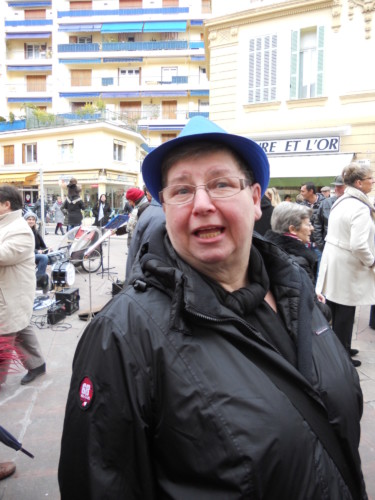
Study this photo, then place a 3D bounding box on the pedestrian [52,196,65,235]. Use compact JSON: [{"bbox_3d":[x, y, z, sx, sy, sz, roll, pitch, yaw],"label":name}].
[{"bbox_3d":[-5.526,-1.463,16.846,0.420,1.680,0.480,6,8,41],"label":"pedestrian"}]

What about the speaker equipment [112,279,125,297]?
[{"bbox_3d":[-1.017,0.607,6.150,0.240,0.290,0.320,4,8,26],"label":"speaker equipment"}]

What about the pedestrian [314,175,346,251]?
[{"bbox_3d":[1.936,-0.076,5.115,0.550,1.760,0.380,1,7,6],"label":"pedestrian"}]

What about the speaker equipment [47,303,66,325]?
[{"bbox_3d":[-1.586,0.763,4.674,0.125,0.180,0.300,2,7,13],"label":"speaker equipment"}]

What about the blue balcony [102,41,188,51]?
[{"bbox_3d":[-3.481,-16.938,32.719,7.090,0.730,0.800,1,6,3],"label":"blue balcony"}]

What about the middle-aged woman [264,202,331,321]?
[{"bbox_3d":[0.639,0.427,2.362,0.380,1.420,0.470,-1,7,-13],"label":"middle-aged woman"}]

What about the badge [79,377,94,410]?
[{"bbox_3d":[-0.192,0.272,0.740,0.008,0.066,0.062,-7,10,-43],"label":"badge"}]

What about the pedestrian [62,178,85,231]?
[{"bbox_3d":[-3.379,-1.080,11.755,0.520,2.120,0.420,1,6,6],"label":"pedestrian"}]

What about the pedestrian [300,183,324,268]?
[{"bbox_3d":[1.749,-0.101,5.613,0.520,1.730,0.360,5,9,33],"label":"pedestrian"}]

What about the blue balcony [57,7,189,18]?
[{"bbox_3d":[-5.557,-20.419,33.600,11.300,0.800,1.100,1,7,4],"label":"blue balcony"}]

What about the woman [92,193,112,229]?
[{"bbox_3d":[-2.726,-0.942,12.575,0.550,1.680,0.360,1,6,3],"label":"woman"}]

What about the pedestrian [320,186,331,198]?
[{"bbox_3d":[2.661,-0.348,7.606,0.520,1.740,0.340,2,7,17],"label":"pedestrian"}]

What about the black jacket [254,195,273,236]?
[{"bbox_3d":[0.771,-0.267,4.297,0.550,0.750,0.350,-4,8,-37],"label":"black jacket"}]

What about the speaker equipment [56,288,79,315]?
[{"bbox_3d":[-1.617,0.700,5.280,0.210,0.290,0.290,1,7,9],"label":"speaker equipment"}]

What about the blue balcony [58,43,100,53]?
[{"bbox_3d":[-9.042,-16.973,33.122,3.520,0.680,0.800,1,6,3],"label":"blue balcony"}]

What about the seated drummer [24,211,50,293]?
[{"bbox_3d":[-2.462,0.011,6.484,0.650,1.280,0.500,2,7,16],"label":"seated drummer"}]

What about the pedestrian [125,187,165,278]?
[{"bbox_3d":[-0.248,0.203,3.142,0.550,1.660,0.360,-2,7,-17],"label":"pedestrian"}]

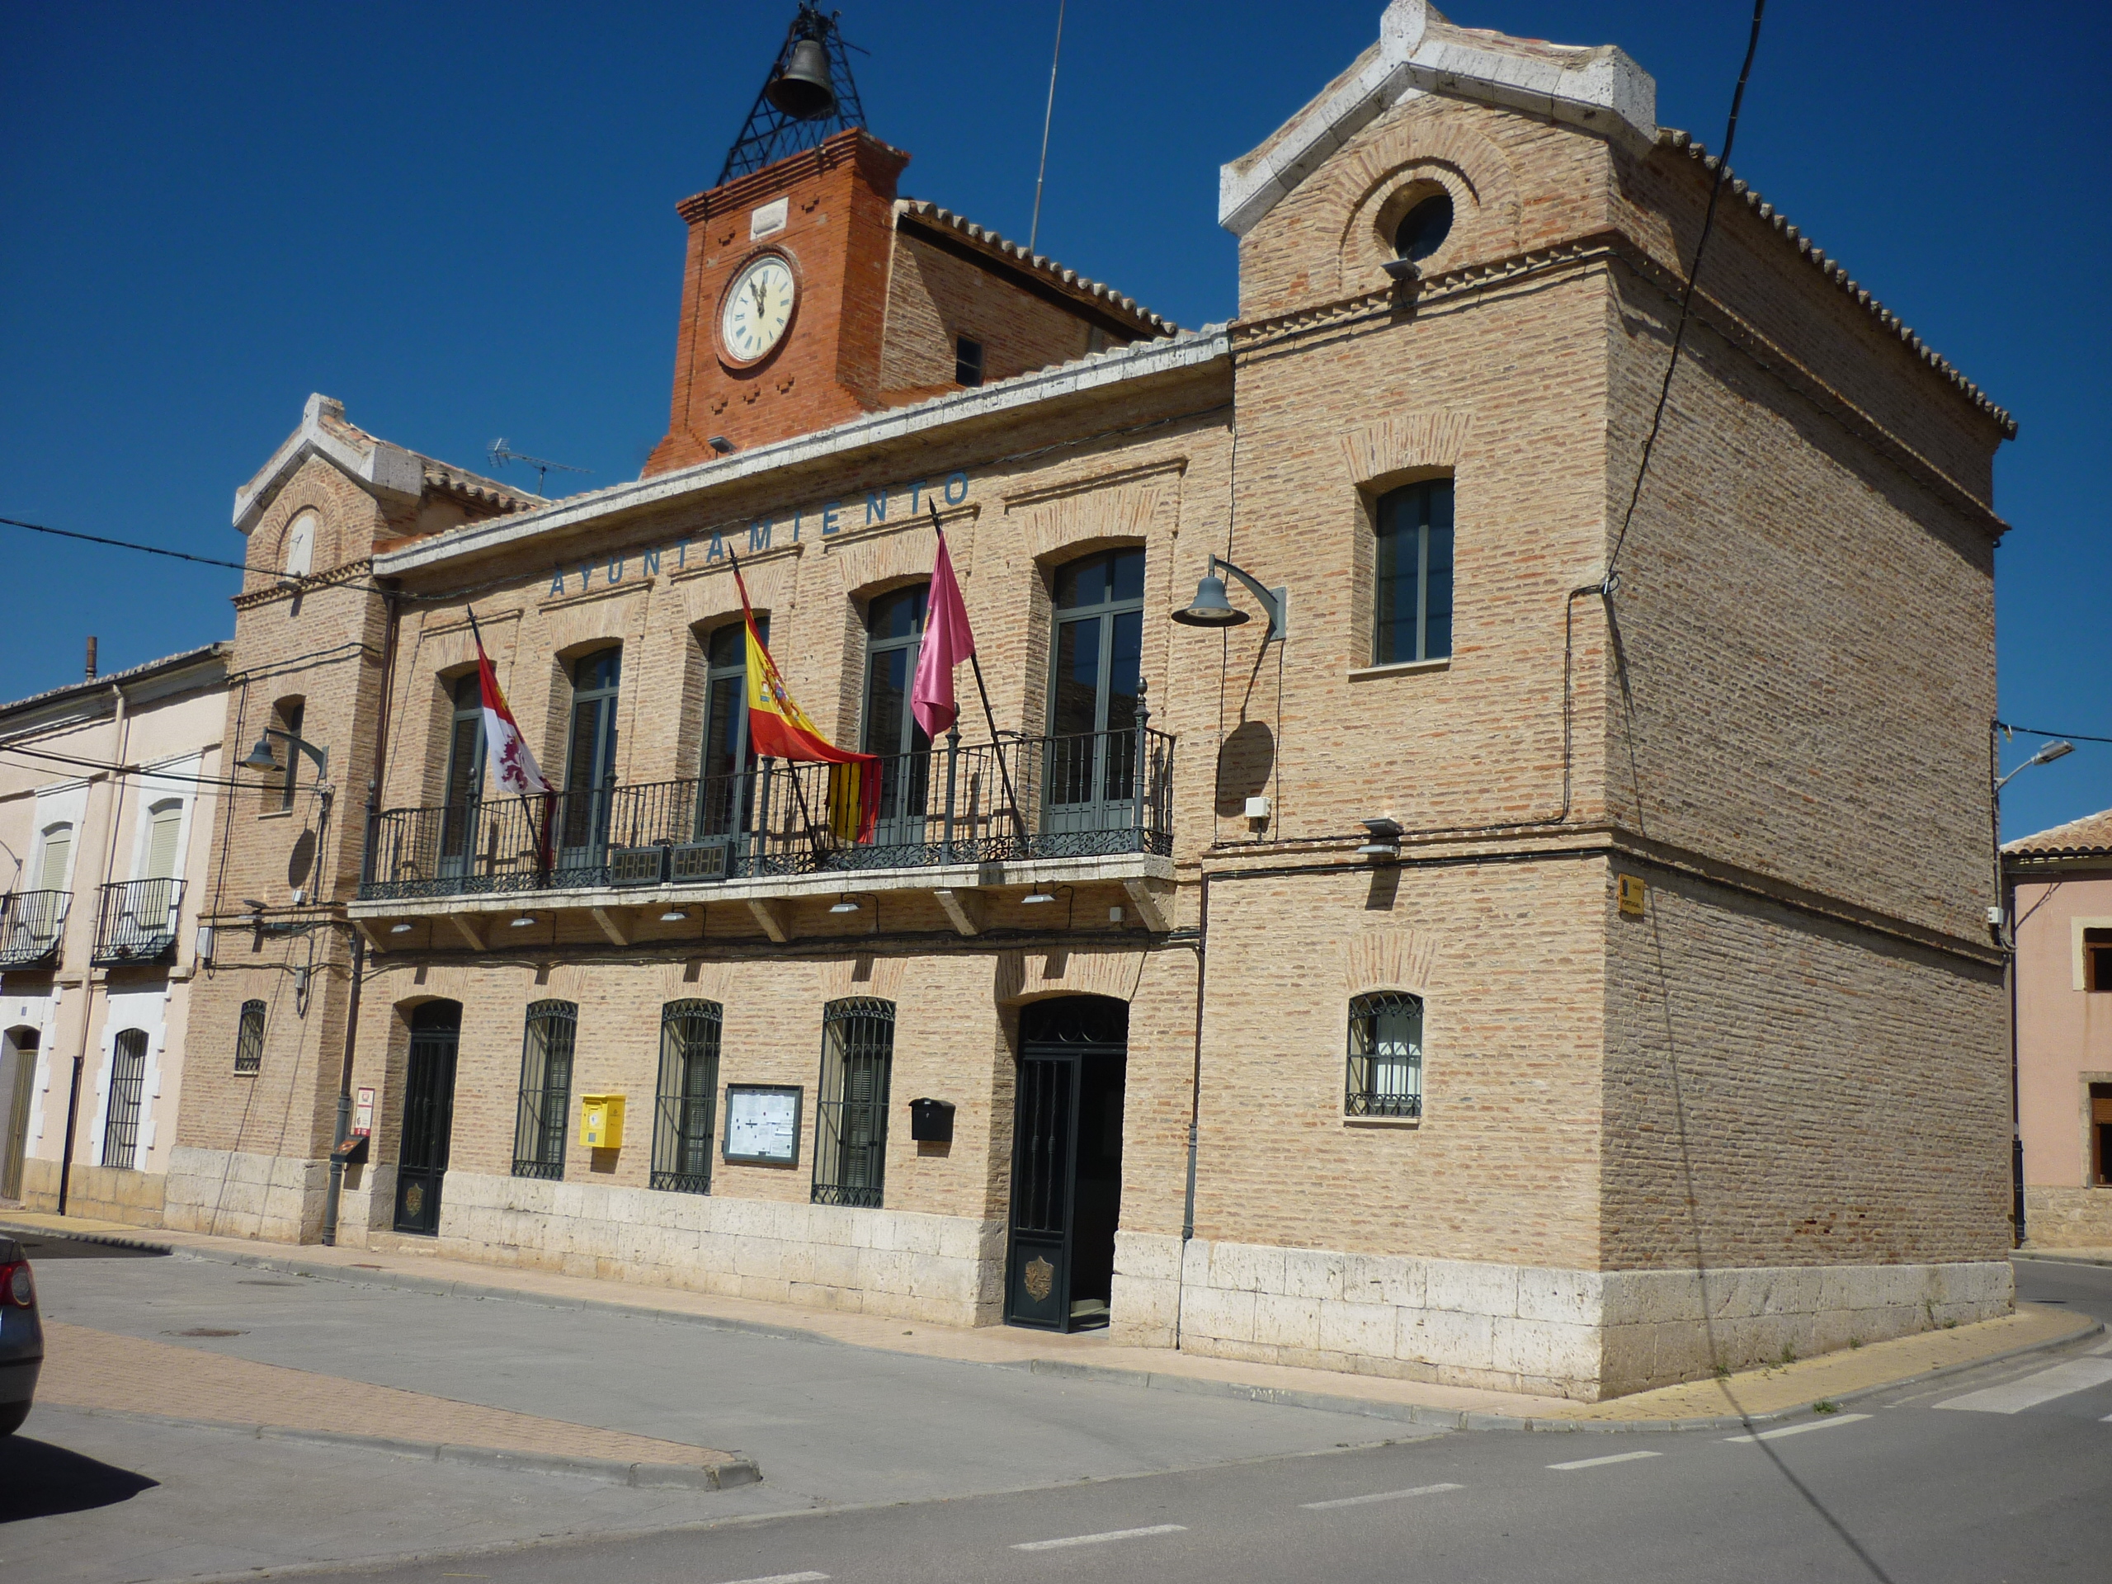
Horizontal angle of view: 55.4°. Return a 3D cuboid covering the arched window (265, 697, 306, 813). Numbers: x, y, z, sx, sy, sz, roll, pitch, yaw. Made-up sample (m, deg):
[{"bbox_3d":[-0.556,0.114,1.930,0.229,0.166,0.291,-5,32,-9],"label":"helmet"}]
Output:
[{"bbox_3d":[-9.747,-0.455,25.744,0.793,1.534,0.221,-5,-13,41],"label":"arched window"}]

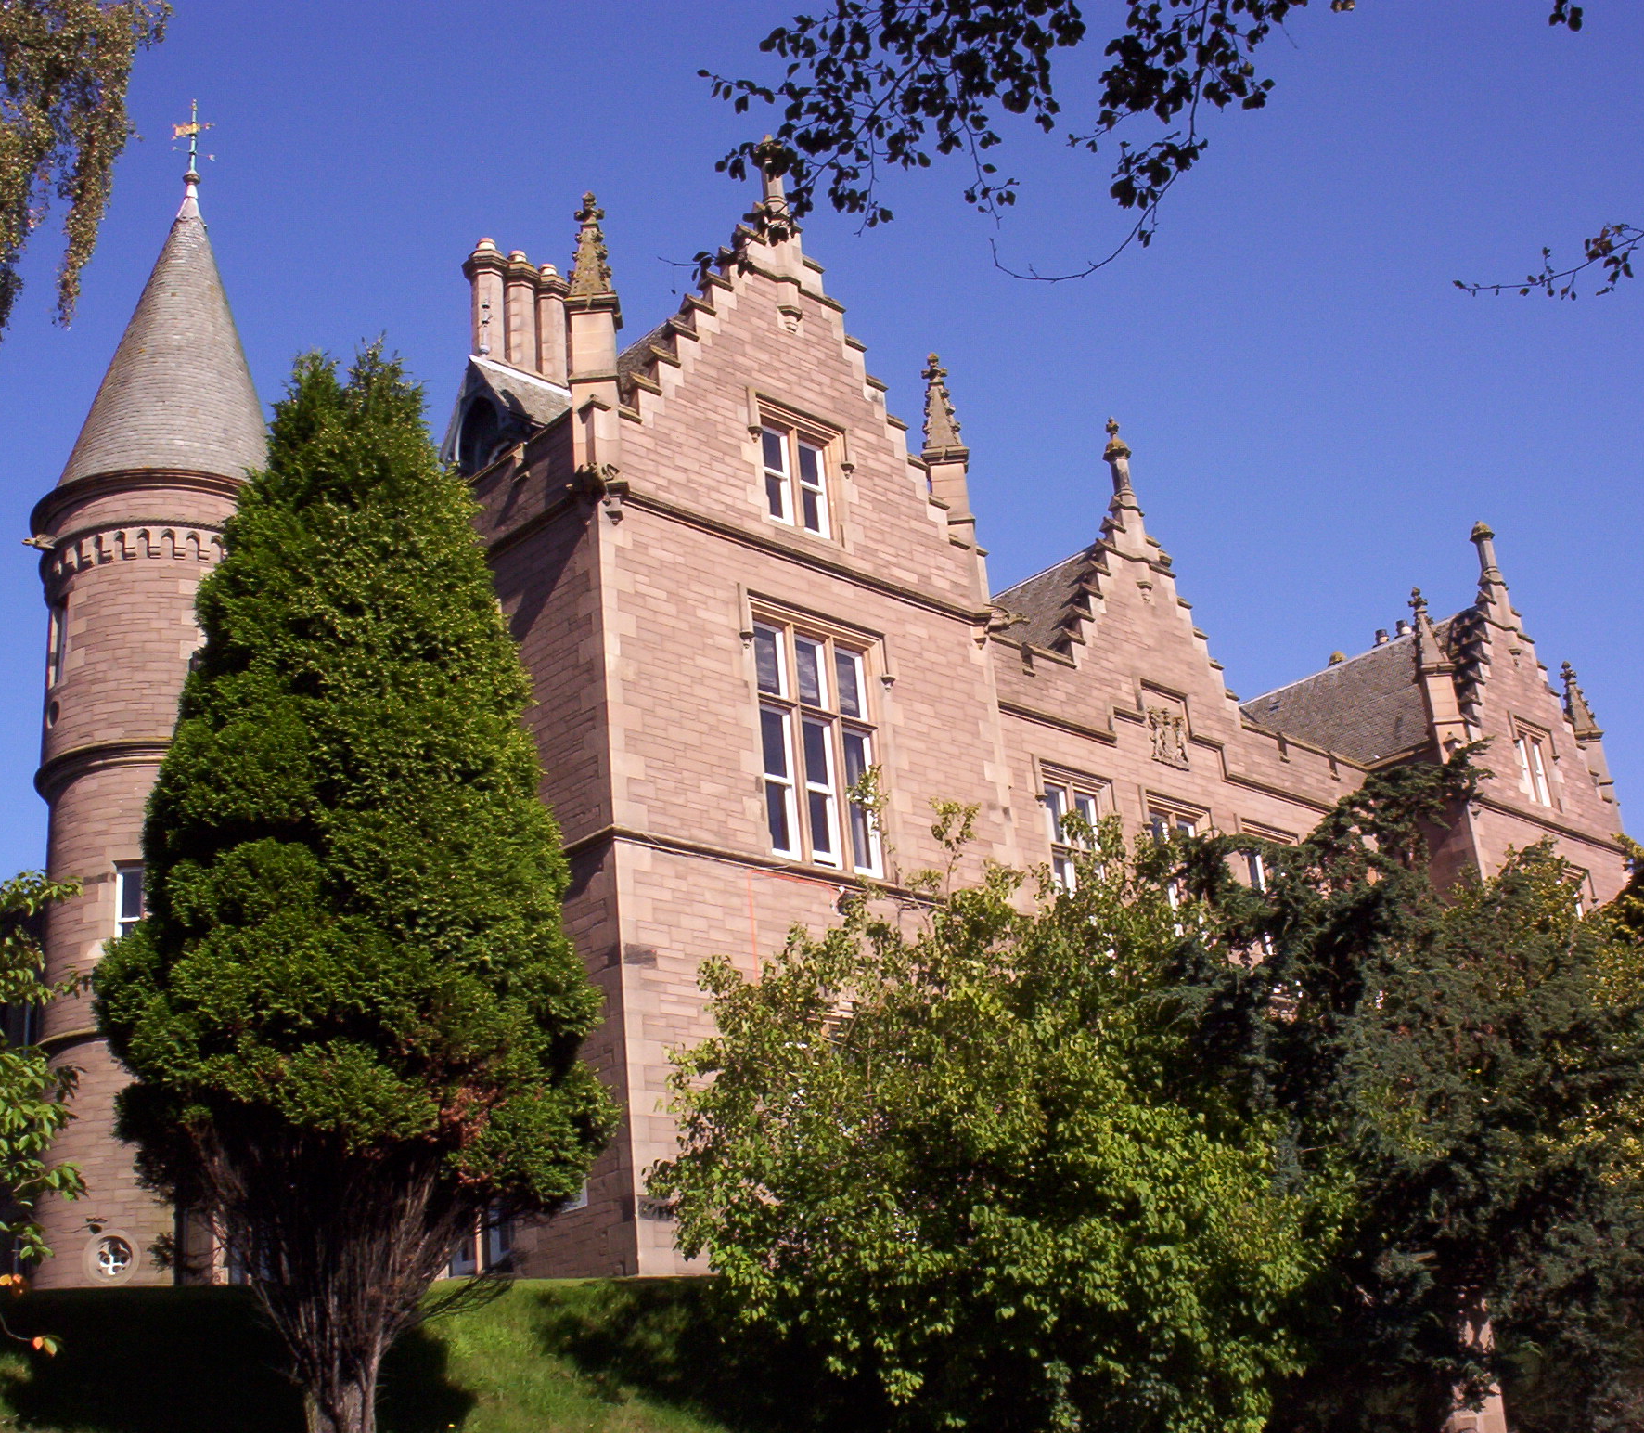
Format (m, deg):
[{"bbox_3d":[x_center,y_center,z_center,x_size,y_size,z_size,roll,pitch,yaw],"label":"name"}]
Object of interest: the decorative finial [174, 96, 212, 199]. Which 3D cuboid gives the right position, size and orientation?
[{"bbox_3d":[-12.338,-11.149,39.252,0.792,2.376,0.660,-7,-22,4],"label":"decorative finial"}]

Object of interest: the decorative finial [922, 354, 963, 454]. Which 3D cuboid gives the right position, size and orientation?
[{"bbox_3d":[1.859,-5.079,32.333,0.583,1.828,0.583,-5,-22,-1],"label":"decorative finial"}]

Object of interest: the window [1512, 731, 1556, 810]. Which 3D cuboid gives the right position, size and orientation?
[{"bbox_3d":[15.621,1.183,43.643,1.298,1.562,0.220,16,-30,-42],"label":"window"}]

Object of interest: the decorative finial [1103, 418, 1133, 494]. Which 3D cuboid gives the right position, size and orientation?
[{"bbox_3d":[5.837,-5.143,39.521,0.550,1.775,0.550,16,-30,-42],"label":"decorative finial"}]

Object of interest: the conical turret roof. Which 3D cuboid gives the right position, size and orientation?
[{"bbox_3d":[-11.929,-6.788,37.467,4.532,7.656,4.532,2,-23,-18],"label":"conical turret roof"}]

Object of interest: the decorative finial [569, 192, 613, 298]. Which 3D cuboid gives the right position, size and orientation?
[{"bbox_3d":[-3.217,-6.532,27.643,0.583,1.725,0.583,-5,-22,-1],"label":"decorative finial"}]

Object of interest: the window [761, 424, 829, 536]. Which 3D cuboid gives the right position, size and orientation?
[{"bbox_3d":[-0.320,-3.396,28.923,1.298,1.562,0.220,16,-30,-42],"label":"window"}]

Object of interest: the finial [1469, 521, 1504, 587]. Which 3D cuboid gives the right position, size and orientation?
[{"bbox_3d":[15.160,-3.739,45.725,0.583,1.590,0.583,16,-30,-42],"label":"finial"}]

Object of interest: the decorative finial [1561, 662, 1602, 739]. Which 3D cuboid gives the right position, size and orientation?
[{"bbox_3d":[17.792,-0.421,47.004,0.583,1.938,0.583,-5,-22,-1],"label":"decorative finial"}]

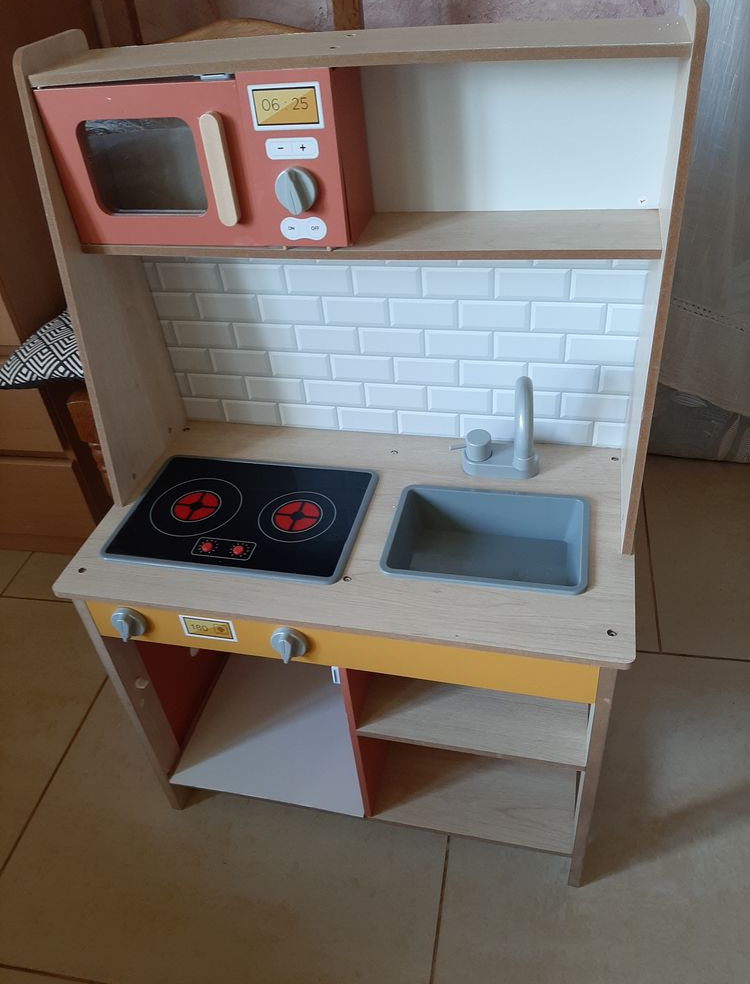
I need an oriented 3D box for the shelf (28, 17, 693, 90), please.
[{"bbox_3d":[-0.028,-0.390,0.673,0.577,0.012,0.106,5,40,13],"label":"shelf"}]

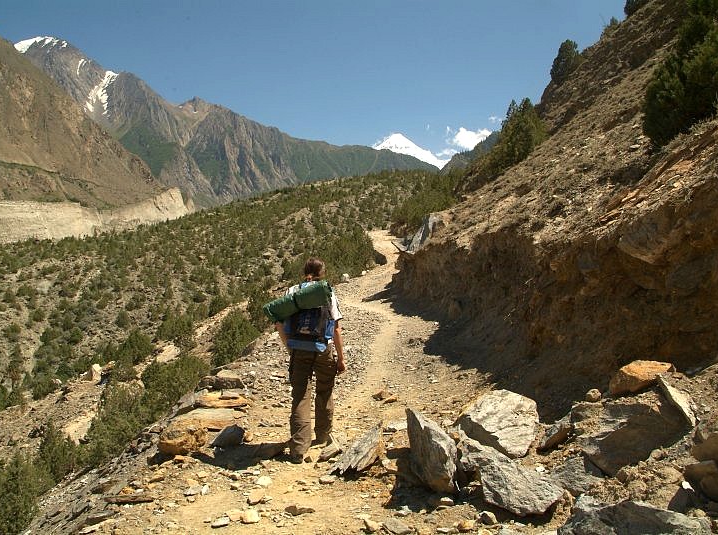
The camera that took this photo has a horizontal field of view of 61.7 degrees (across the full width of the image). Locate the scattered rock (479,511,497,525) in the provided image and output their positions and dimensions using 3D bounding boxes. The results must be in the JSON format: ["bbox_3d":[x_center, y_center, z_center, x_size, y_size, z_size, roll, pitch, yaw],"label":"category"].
[{"bbox_3d":[0.830,1.603,3.850,0.115,0.063,0.100,0,2,0],"label":"scattered rock"}]

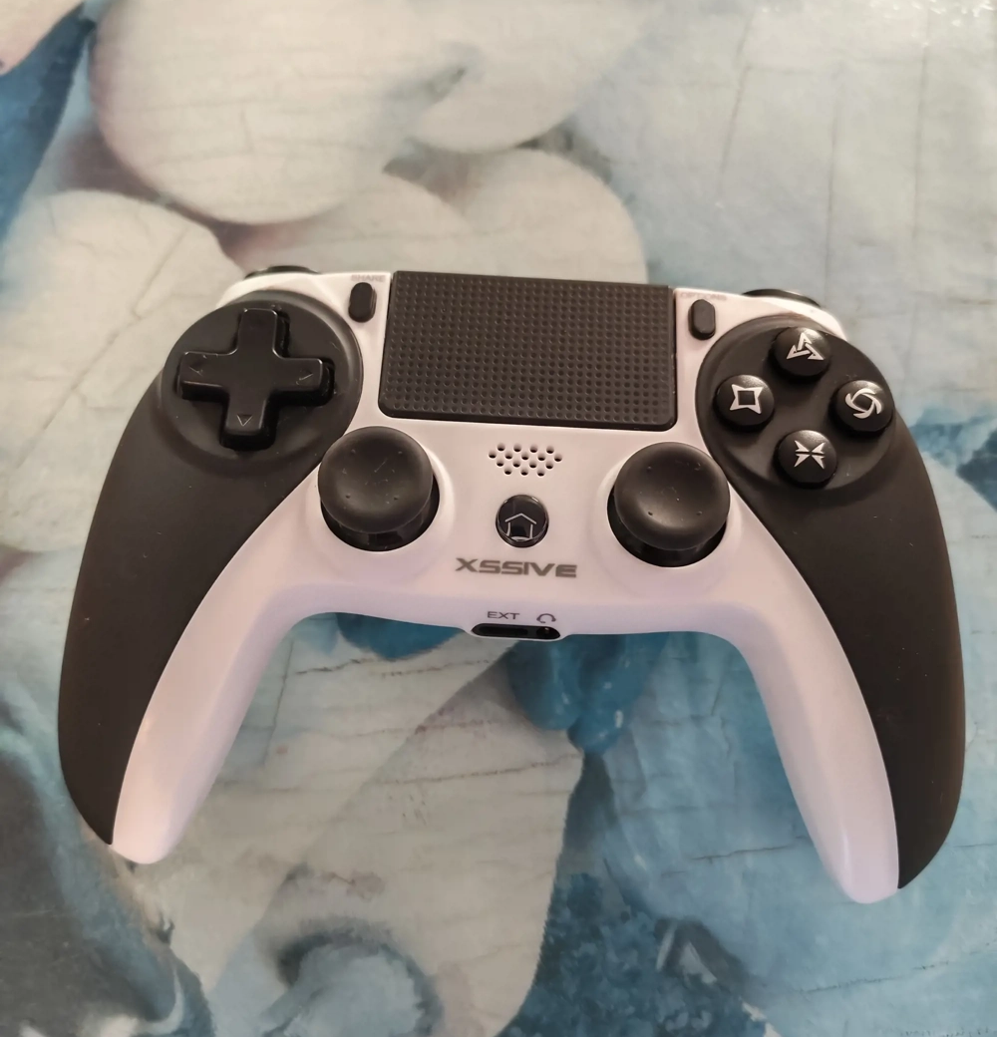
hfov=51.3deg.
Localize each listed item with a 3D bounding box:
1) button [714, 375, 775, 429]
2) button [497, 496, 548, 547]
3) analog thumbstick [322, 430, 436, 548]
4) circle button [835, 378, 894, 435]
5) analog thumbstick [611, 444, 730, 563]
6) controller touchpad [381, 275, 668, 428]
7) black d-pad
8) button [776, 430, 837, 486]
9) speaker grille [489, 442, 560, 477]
[{"bbox_3d":[0.045,-0.022,0.189,0.010,0.003,0.010,3,69,0],"label":"button"},{"bbox_3d":[0.004,0.000,0.180,0.009,0.002,0.009,3,69,0],"label":"button"},{"bbox_3d":[-0.021,-0.005,0.179,0.019,0.011,0.019,3,69,0],"label":"analog thumbstick"},{"bbox_3d":[0.066,-0.021,0.189,0.010,0.003,0.010,3,69,0],"label":"circle button"},{"bbox_3d":[0.029,-0.002,0.179,0.019,0.011,0.019,3,69,0],"label":"analog thumbstick"},{"bbox_3d":[0.006,-0.031,0.193,0.054,0.003,0.029,3,69,0],"label":"controller touchpad"},{"bbox_3d":[-0.045,-0.026,0.189,0.026,0.005,0.026,3,69,0],"label":"black d-pad"},{"bbox_3d":[0.055,-0.011,0.185,0.010,0.003,0.010,3,69,0],"label":"button"},{"bbox_3d":[0.005,-0.010,0.185,0.013,0.001,0.006,3,69,0],"label":"speaker grille"}]

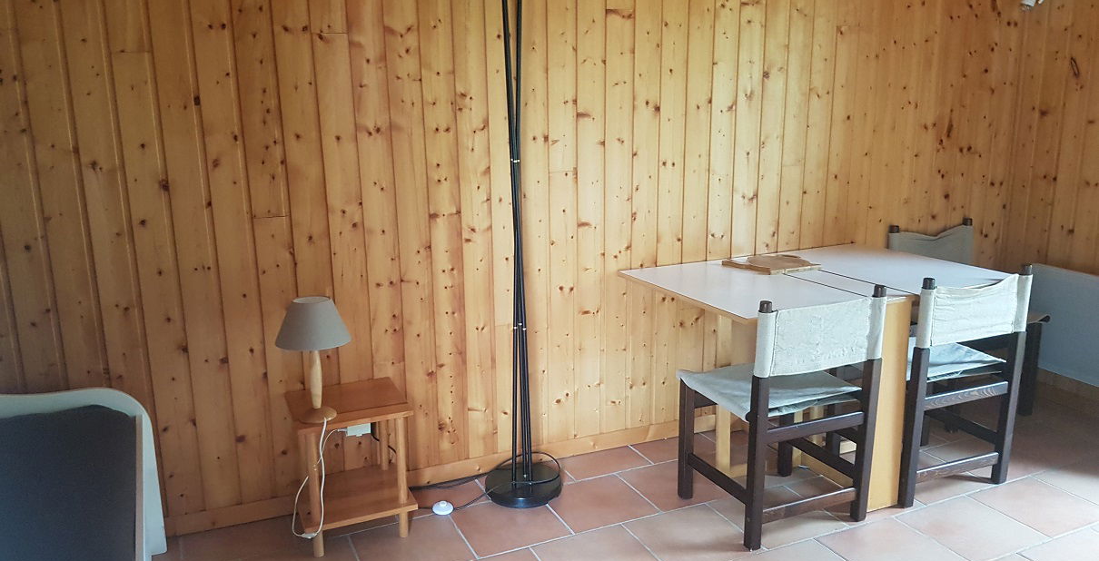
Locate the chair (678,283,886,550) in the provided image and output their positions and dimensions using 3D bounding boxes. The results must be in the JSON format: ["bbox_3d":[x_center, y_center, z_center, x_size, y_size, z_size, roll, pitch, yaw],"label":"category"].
[{"bbox_3d":[0.755,0.393,2.778,0.485,0.814,0.425,-7,15,-23],"label":"chair"}]

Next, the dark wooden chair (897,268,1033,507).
[{"bbox_3d":[1.357,0.325,3.026,0.489,0.814,0.425,-7,15,-23],"label":"dark wooden chair"}]

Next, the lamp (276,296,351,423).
[{"bbox_3d":[-0.702,0.243,2.488,0.217,0.371,0.217,-7,15,-23],"label":"lamp"}]

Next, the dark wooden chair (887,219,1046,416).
[{"bbox_3d":[1.809,0.175,3.631,0.489,0.814,0.425,-7,15,-23],"label":"dark wooden chair"}]

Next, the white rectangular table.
[{"bbox_3d":[0.995,0.338,3.145,1.213,0.743,0.768,-7,15,-23],"label":"white rectangular table"}]

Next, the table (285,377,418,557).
[{"bbox_3d":[-0.651,0.612,2.716,0.350,0.454,0.337,-7,15,-23],"label":"table"}]

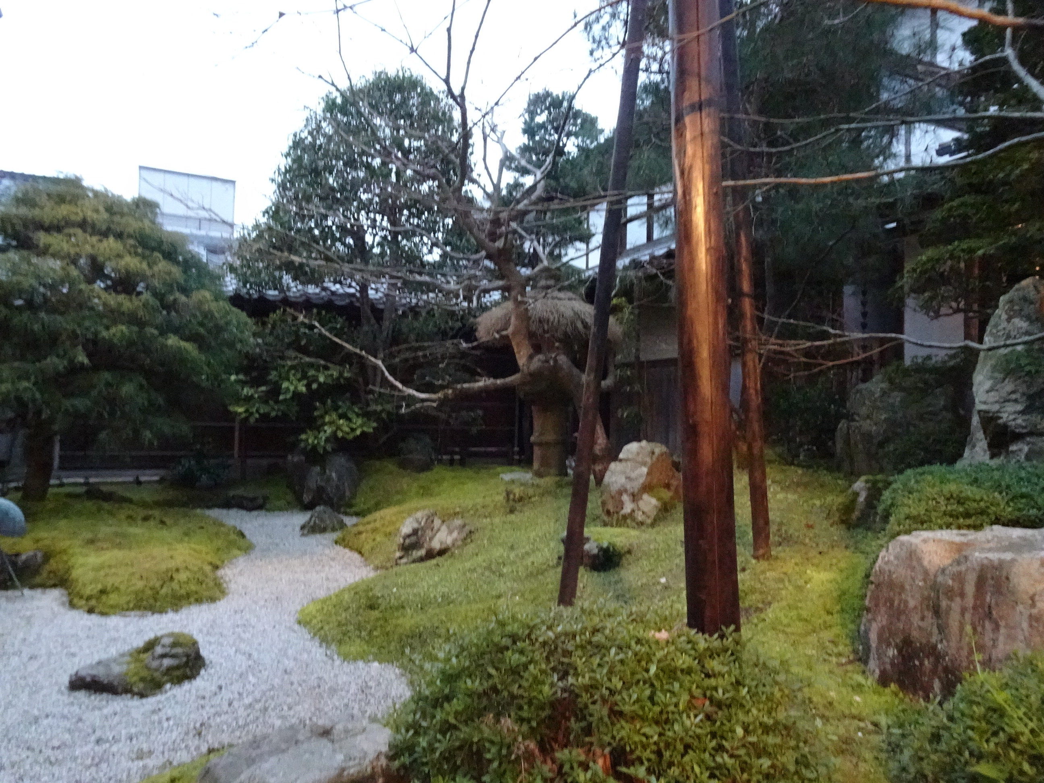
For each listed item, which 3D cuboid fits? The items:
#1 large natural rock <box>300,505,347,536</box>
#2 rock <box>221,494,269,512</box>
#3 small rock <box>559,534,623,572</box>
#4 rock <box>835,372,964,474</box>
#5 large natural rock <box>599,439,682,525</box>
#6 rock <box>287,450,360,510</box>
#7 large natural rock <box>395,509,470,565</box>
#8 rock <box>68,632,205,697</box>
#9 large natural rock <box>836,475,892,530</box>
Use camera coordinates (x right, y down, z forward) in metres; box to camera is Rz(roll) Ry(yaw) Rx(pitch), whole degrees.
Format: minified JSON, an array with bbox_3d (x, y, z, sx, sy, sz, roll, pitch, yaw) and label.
[{"bbox_3d":[-2.023,1.313,7.400,0.472,0.271,0.330,1,-1,-15],"label":"large natural rock"},{"bbox_3d":[-3.371,1.355,8.850,0.538,0.180,0.323,1,-1,-21],"label":"rock"},{"bbox_3d":[0.457,1.064,4.800,0.419,0.194,0.314,1,-1,5],"label":"small rock"},{"bbox_3d":[3.849,0.307,7.400,1.194,1.045,0.776,0,-1,28],"label":"rock"},{"bbox_3d":[1.036,0.762,6.200,0.713,0.660,0.570,1,-1,9],"label":"large natural rock"},{"bbox_3d":[-2.437,1.081,8.900,0.853,0.705,0.597,1,-1,-15],"label":"rock"},{"bbox_3d":[-0.723,1.172,5.900,0.611,0.386,0.366,1,-1,-25],"label":"large natural rock"},{"bbox_3d":[-1.815,1.272,3.430,0.568,0.195,0.312,1,-1,-25],"label":"rock"},{"bbox_3d":[2.757,0.877,5.800,0.448,0.389,0.380,0,-1,25],"label":"large natural rock"}]

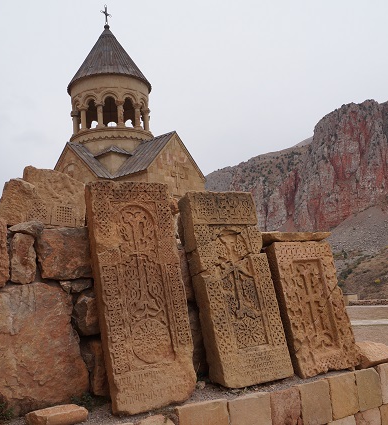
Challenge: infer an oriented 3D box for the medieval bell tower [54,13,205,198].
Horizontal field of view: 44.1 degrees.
[{"bbox_3d":[-4.593,-2.593,27.625,9.620,17.601,6.342,-11,-11,38],"label":"medieval bell tower"}]

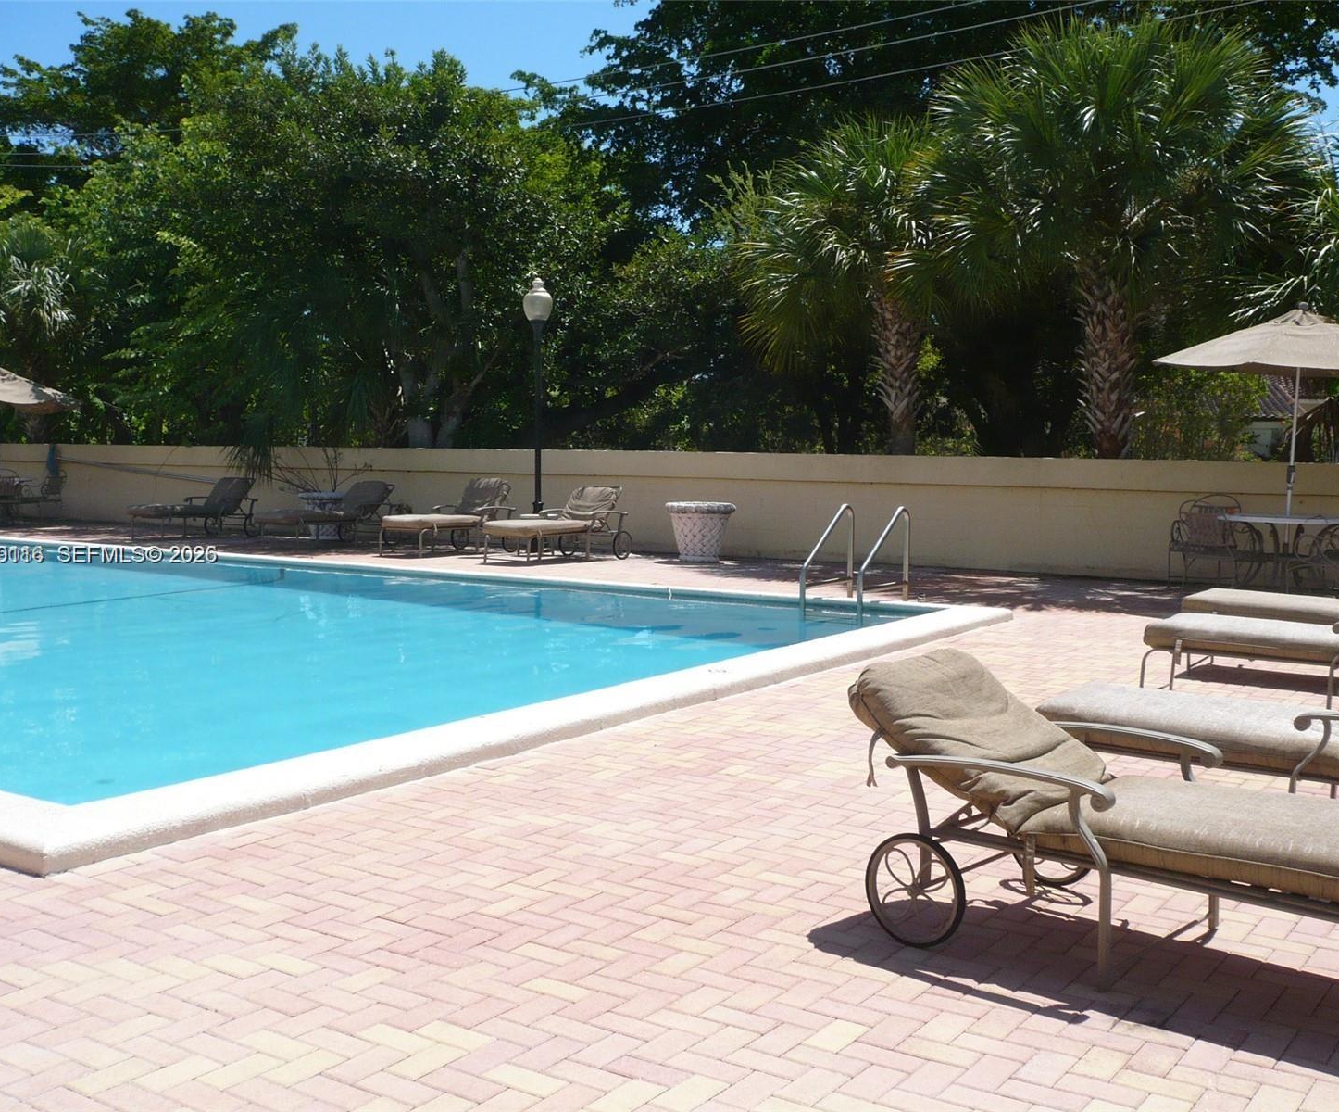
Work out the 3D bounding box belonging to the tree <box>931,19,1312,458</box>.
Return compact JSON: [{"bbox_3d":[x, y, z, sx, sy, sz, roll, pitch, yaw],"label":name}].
[{"bbox_3d":[5.398,-3.046,17.652,4.500,6.340,4.300,3,5,33],"label":"tree"}]

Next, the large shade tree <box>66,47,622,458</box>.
[{"bbox_3d":[-4.939,-3.975,22.717,8.300,7.240,7.000,3,5,33],"label":"large shade tree"}]

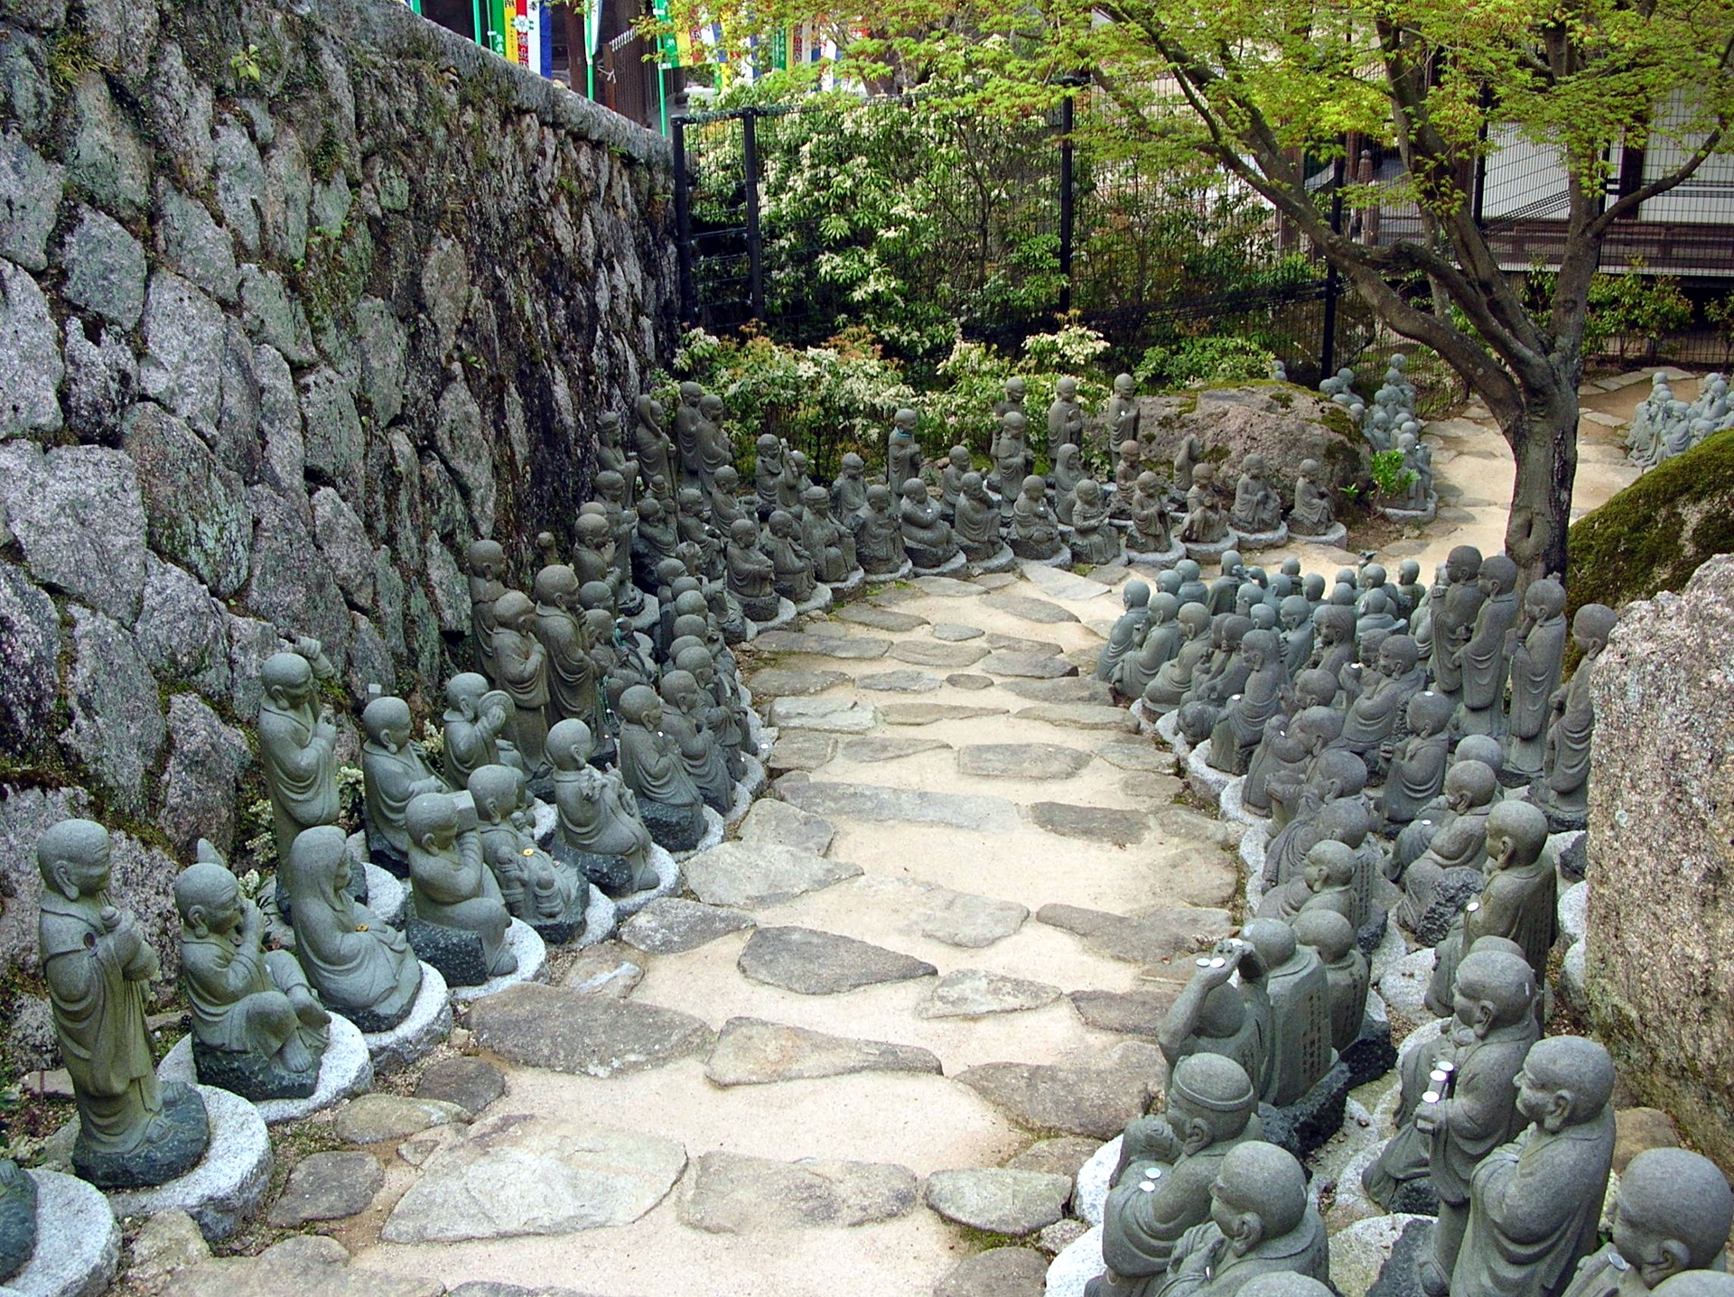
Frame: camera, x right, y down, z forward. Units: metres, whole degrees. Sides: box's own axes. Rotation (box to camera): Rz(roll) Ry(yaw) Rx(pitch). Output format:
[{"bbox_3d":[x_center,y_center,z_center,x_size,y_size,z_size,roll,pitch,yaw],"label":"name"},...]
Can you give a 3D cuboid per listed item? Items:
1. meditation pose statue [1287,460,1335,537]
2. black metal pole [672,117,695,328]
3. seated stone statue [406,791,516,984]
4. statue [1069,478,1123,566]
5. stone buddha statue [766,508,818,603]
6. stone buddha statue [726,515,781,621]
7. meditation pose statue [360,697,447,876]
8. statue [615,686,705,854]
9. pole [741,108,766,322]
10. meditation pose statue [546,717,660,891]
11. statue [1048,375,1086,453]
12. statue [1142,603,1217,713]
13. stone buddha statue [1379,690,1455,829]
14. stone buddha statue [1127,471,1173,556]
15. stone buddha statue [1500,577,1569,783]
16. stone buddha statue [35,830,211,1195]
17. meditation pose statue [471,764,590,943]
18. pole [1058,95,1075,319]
[{"bbox_3d":[1.944,-0.669,9.200,0.200,0.317,0.170,16,27,35],"label":"meditation pose statue"},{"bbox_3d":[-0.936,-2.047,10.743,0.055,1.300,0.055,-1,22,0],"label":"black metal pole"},{"bbox_3d":[-0.852,0.486,4.400,0.240,0.385,0.210,2,19,10],"label":"seated stone statue"},{"bbox_3d":[0.925,-0.525,8.500,0.190,0.339,0.210,-18,28,-36],"label":"statue"},{"bbox_3d":[-0.328,-0.419,9.350,0.230,0.385,0.220,16,25,41],"label":"stone buddha statue"},{"bbox_3d":[-0.379,-0.278,7.000,0.190,0.340,0.170,13,26,30],"label":"stone buddha statue"},{"bbox_3d":[-1.062,0.297,4.870,0.230,0.390,0.210,0,19,3],"label":"meditation pose statue"},{"bbox_3d":[-0.494,0.267,4.990,0.215,0.385,0.205,-2,20,-3],"label":"statue"},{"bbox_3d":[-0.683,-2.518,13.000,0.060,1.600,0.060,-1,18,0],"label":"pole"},{"bbox_3d":[-0.605,0.338,4.740,0.230,0.381,0.205,0,20,4],"label":"meditation pose statue"},{"bbox_3d":[1.050,-1.188,11.200,0.190,0.530,0.180,-15,23,-36],"label":"statue"},{"bbox_3d":[0.998,0.017,6.720,0.225,0.348,0.200,2,20,8],"label":"statue"},{"bbox_3d":[1.307,0.255,4.980,0.185,0.330,0.195,6,21,20],"label":"stone buddha statue"},{"bbox_3d":[1.174,-0.571,8.700,0.165,0.335,0.180,-18,28,-36],"label":"stone buddha statue"},{"bbox_3d":[1.679,0.067,5.280,0.150,0.522,0.150,10,24,24],"label":"stone buddha statue"},{"bbox_3d":[-1.115,0.510,3.120,0.210,0.553,0.190,1,20,7],"label":"stone buddha statue"},{"bbox_3d":[-0.737,0.434,4.600,0.260,0.370,0.210,3,19,12],"label":"meditation pose statue"},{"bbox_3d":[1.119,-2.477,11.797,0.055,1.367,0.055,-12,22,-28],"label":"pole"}]

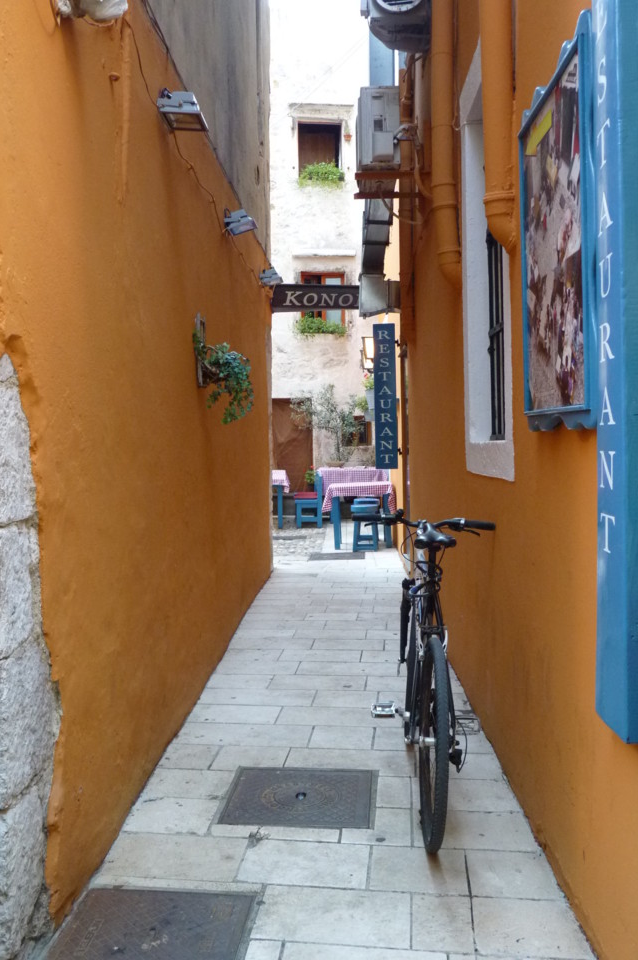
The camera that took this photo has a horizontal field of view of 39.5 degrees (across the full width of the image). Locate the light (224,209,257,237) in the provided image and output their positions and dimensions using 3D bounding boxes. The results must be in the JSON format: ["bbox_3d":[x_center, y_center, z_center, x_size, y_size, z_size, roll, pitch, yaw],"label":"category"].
[{"bbox_3d":[-0.499,-1.651,5.680,0.185,0.130,0.230,-1,2,2],"label":"light"}]

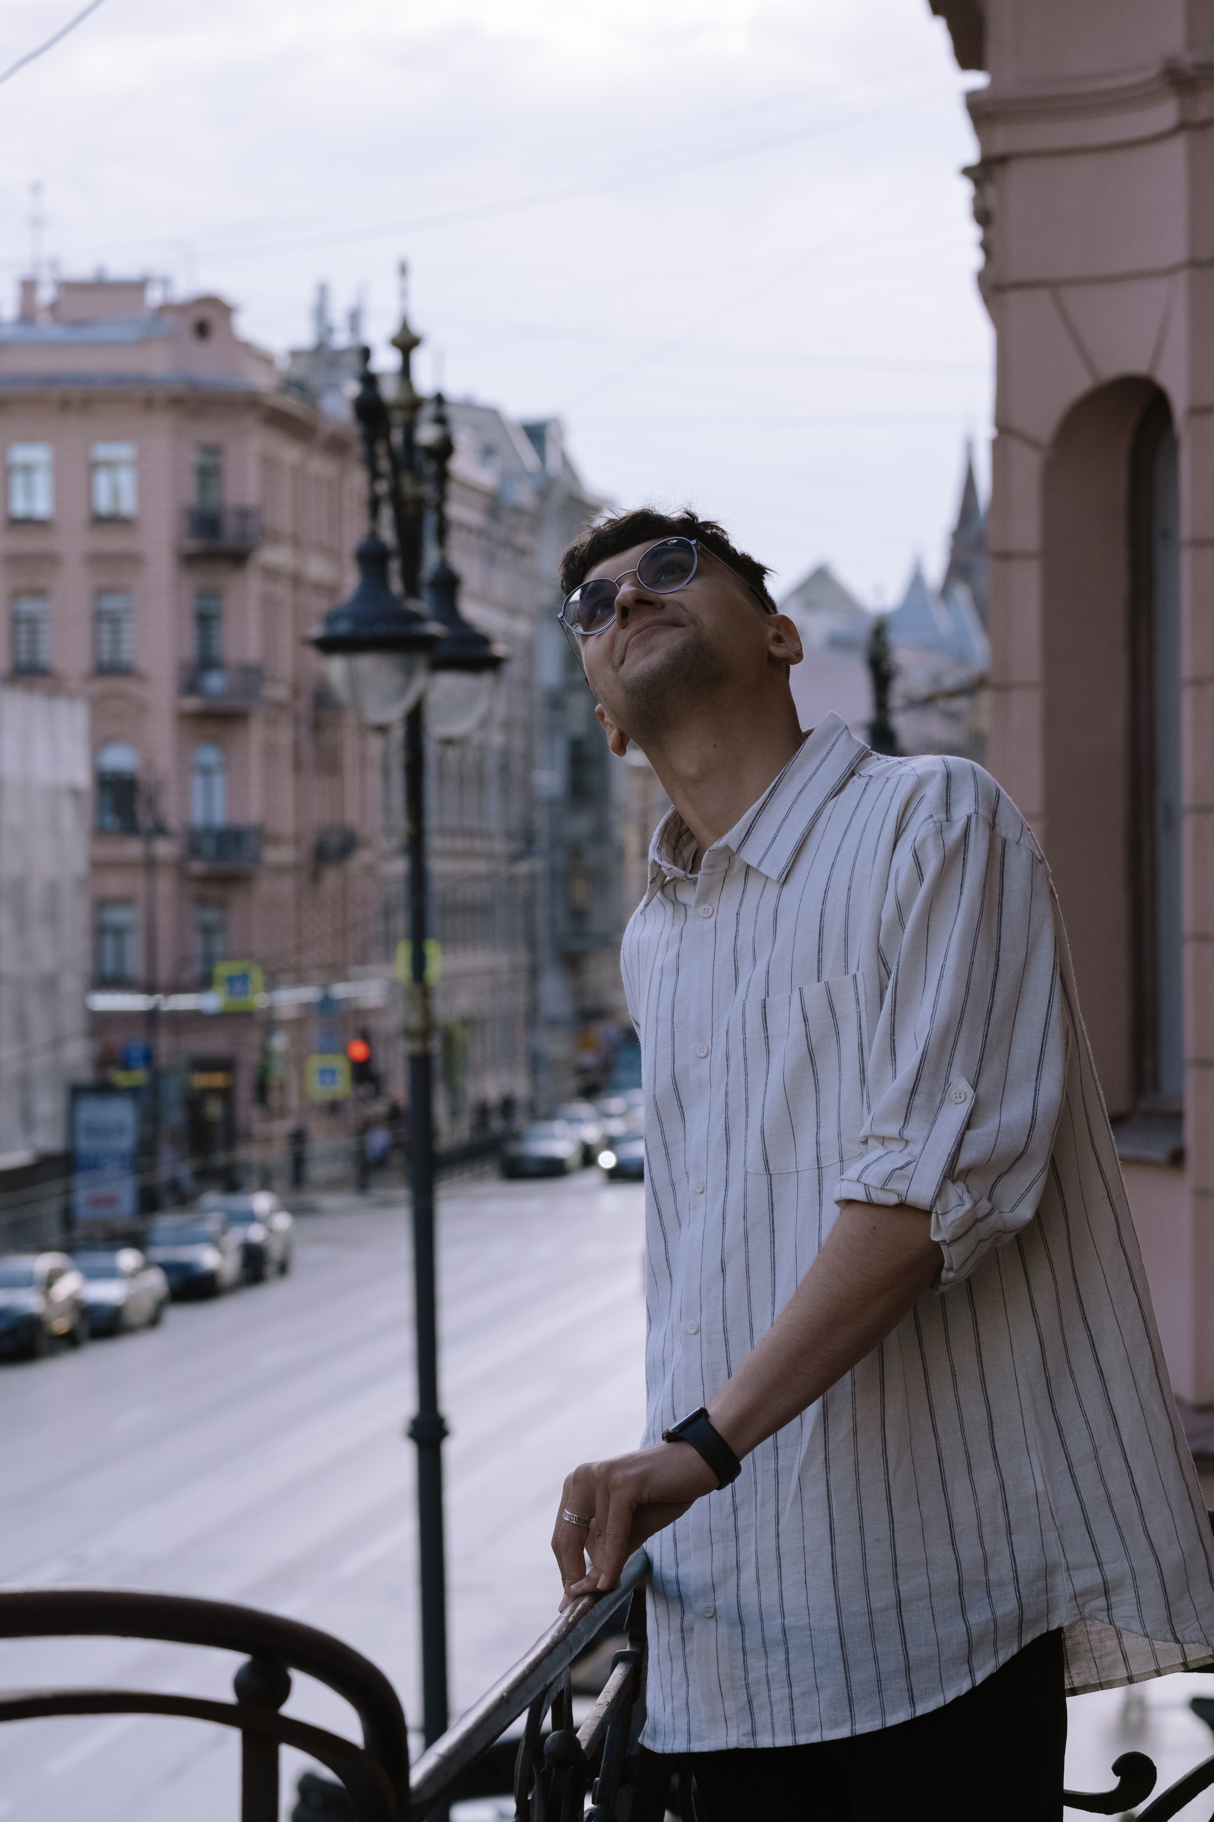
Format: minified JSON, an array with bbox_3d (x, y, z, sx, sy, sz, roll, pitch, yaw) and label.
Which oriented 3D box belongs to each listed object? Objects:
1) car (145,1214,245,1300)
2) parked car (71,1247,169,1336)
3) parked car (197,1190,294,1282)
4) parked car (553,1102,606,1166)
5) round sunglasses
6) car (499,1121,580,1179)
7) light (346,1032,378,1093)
[{"bbox_3d":[-8.977,7.435,122.574,1.800,1.520,4.500,0,0,5],"label":"car"},{"bbox_3d":[-10.157,7.483,112.670,1.800,1.500,4.500,0,0,5],"label":"parked car"},{"bbox_3d":[-8.290,7.367,127.175,1.820,1.620,4.500,0,0,5],"label":"parked car"},{"bbox_3d":[-1.115,7.176,177.234,1.800,1.600,4.500,0,0,5],"label":"parked car"},{"bbox_3d":[0.055,-0.226,4.718,0.140,0.140,0.050,-28,36,14],"label":"round sunglasses"},{"bbox_3d":[-1.880,7.261,172.466,1.800,1.470,4.500,0,0,5],"label":"car"},{"bbox_3d":[-6.613,4.148,153.000,0.500,1.350,0.400,0,0,12],"label":"light"}]

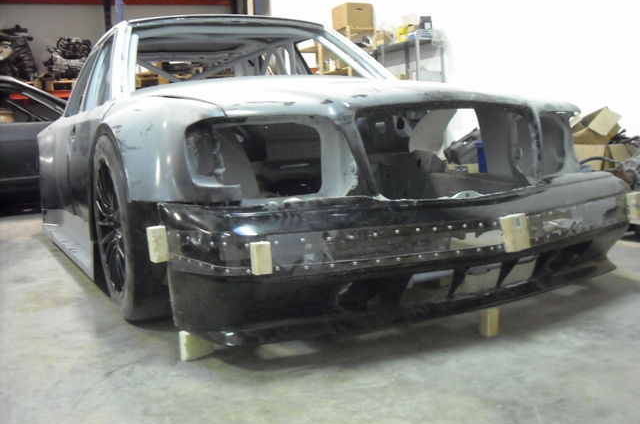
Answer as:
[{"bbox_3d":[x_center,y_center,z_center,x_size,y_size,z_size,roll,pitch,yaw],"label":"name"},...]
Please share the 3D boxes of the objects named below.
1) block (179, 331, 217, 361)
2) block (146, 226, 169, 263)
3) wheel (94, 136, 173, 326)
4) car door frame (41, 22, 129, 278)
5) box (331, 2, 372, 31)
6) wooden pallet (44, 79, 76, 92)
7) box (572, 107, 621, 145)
[{"bbox_3d":[-0.351,0.370,1.947,0.032,0.078,0.125,1,5,31],"label":"block"},{"bbox_3d":[-0.483,0.095,2.040,0.045,0.093,0.042,-7,5,-30],"label":"block"},{"bbox_3d":[-0.612,0.053,2.408,0.250,0.655,0.655,-4,5,-26],"label":"wheel"},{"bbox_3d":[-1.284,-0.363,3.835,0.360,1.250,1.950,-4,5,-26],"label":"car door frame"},{"bbox_3d":[0.379,-2.266,8.100,0.315,0.300,0.440,-3,5,-21],"label":"box"},{"bbox_3d":[-3.300,-1.665,9.369,0.800,0.144,1.200,-3,5,-18],"label":"wooden pallet"},{"bbox_3d":[1.846,-0.572,4.550,0.320,0.250,0.270,-1,5,15],"label":"box"}]

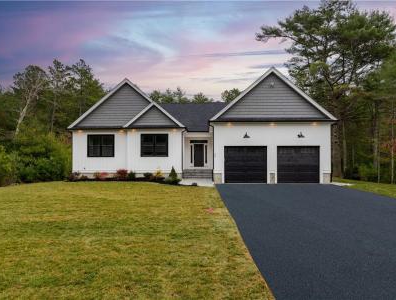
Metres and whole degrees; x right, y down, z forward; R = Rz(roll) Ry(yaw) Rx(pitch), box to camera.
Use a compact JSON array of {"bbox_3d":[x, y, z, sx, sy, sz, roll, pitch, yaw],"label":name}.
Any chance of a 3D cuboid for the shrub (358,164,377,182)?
[{"bbox_3d":[12.200,1.680,21.600,1.400,1.270,1.350,0,0,0],"label":"shrub"}]

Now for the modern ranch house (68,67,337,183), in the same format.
[{"bbox_3d":[0.050,-1.500,26.000,17.700,7.400,14.000,0,0,0],"label":"modern ranch house"}]

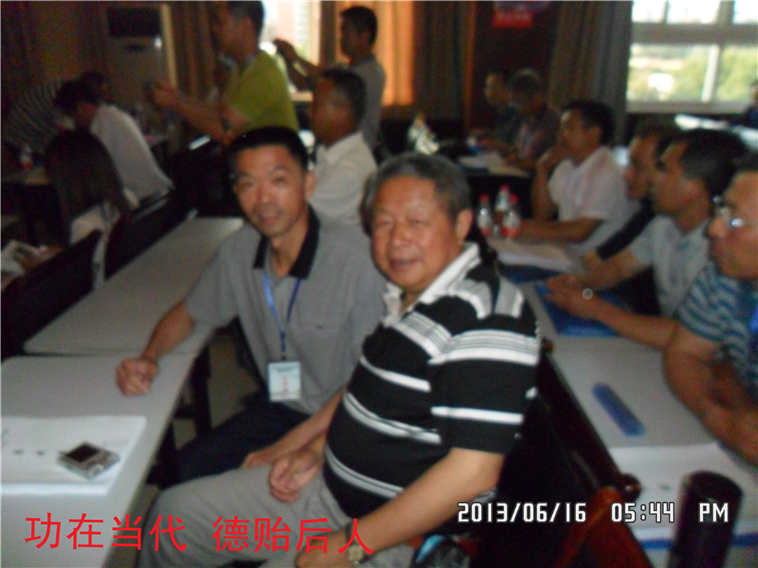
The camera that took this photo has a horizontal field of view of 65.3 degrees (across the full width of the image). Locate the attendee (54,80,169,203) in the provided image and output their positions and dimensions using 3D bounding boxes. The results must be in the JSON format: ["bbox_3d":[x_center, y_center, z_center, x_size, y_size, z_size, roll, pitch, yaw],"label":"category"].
[{"bbox_3d":[-1.220,-0.299,2.876,0.780,1.250,0.520,0,22,0],"label":"attendee"}]

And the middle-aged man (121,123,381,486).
[{"bbox_3d":[-0.230,0.256,1.578,0.700,1.300,0.560,-21,30,-41],"label":"middle-aged man"}]

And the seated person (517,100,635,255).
[{"bbox_3d":[0.900,-0.162,2.639,0.650,1.260,0.500,-3,23,-7],"label":"seated person"}]

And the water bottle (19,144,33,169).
[{"bbox_3d":[-2.371,-0.868,3.929,0.064,0.180,0.064,0,22,0],"label":"water bottle"}]

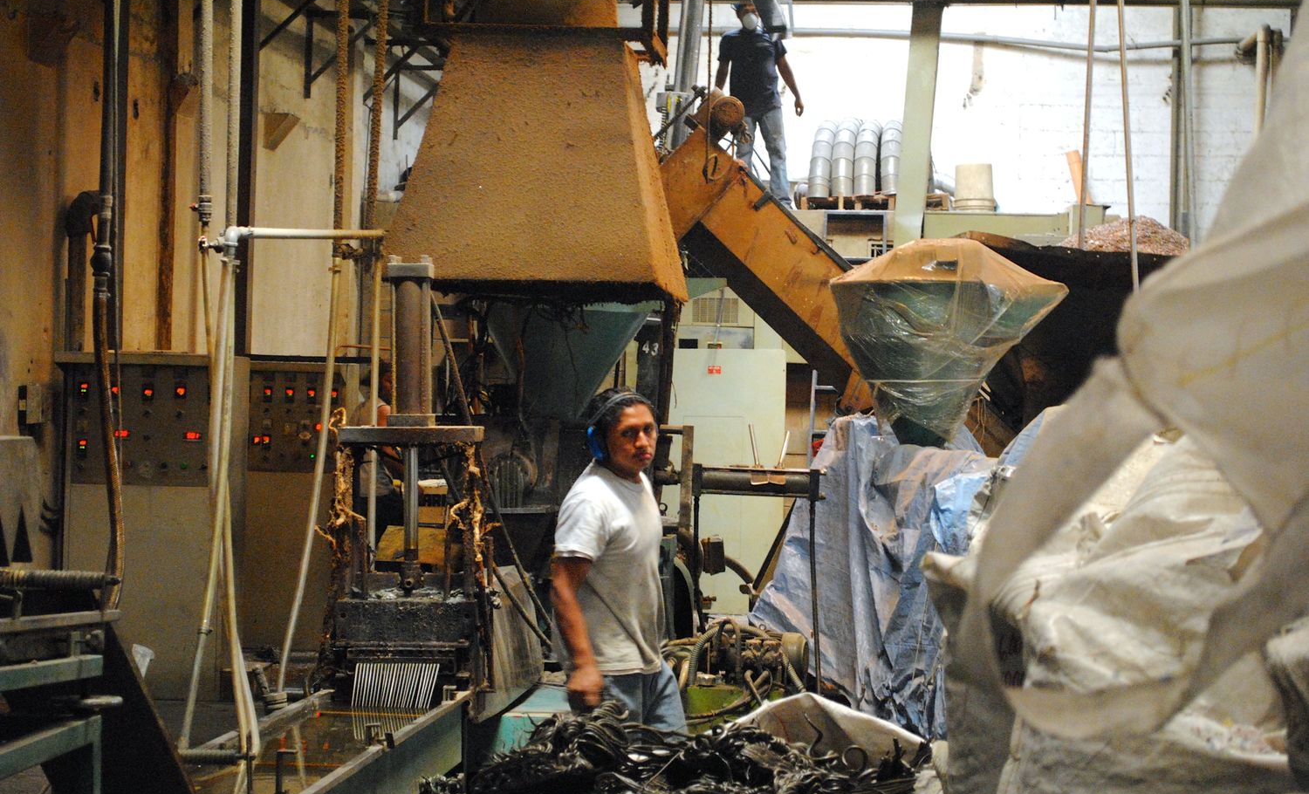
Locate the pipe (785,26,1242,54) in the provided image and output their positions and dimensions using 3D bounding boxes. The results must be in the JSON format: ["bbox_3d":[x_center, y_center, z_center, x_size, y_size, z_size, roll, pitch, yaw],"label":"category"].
[{"bbox_3d":[2.976,-2.954,21.700,3.800,0.190,0.090,1,1,3],"label":"pipe"}]

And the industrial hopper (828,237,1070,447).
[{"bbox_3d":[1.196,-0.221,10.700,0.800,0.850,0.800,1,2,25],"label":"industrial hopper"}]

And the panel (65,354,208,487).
[{"bbox_3d":[-2.789,0.129,14.100,0.810,0.710,0.180,1,1,2],"label":"panel"}]

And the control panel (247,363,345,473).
[{"bbox_3d":[-2.079,0.121,15.200,0.580,0.640,0.180,1,1,2],"label":"control panel"}]

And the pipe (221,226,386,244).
[{"bbox_3d":[-1.017,-0.483,7.750,0.040,0.040,1.338,1,4,13],"label":"pipe"}]

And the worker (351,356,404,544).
[{"bbox_3d":[-1.577,0.625,15.400,0.440,1.670,0.460,0,2,-30],"label":"worker"}]

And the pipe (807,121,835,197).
[{"bbox_3d":[1.352,-1.927,21.200,0.190,0.630,0.500,1,1,9],"label":"pipe"}]

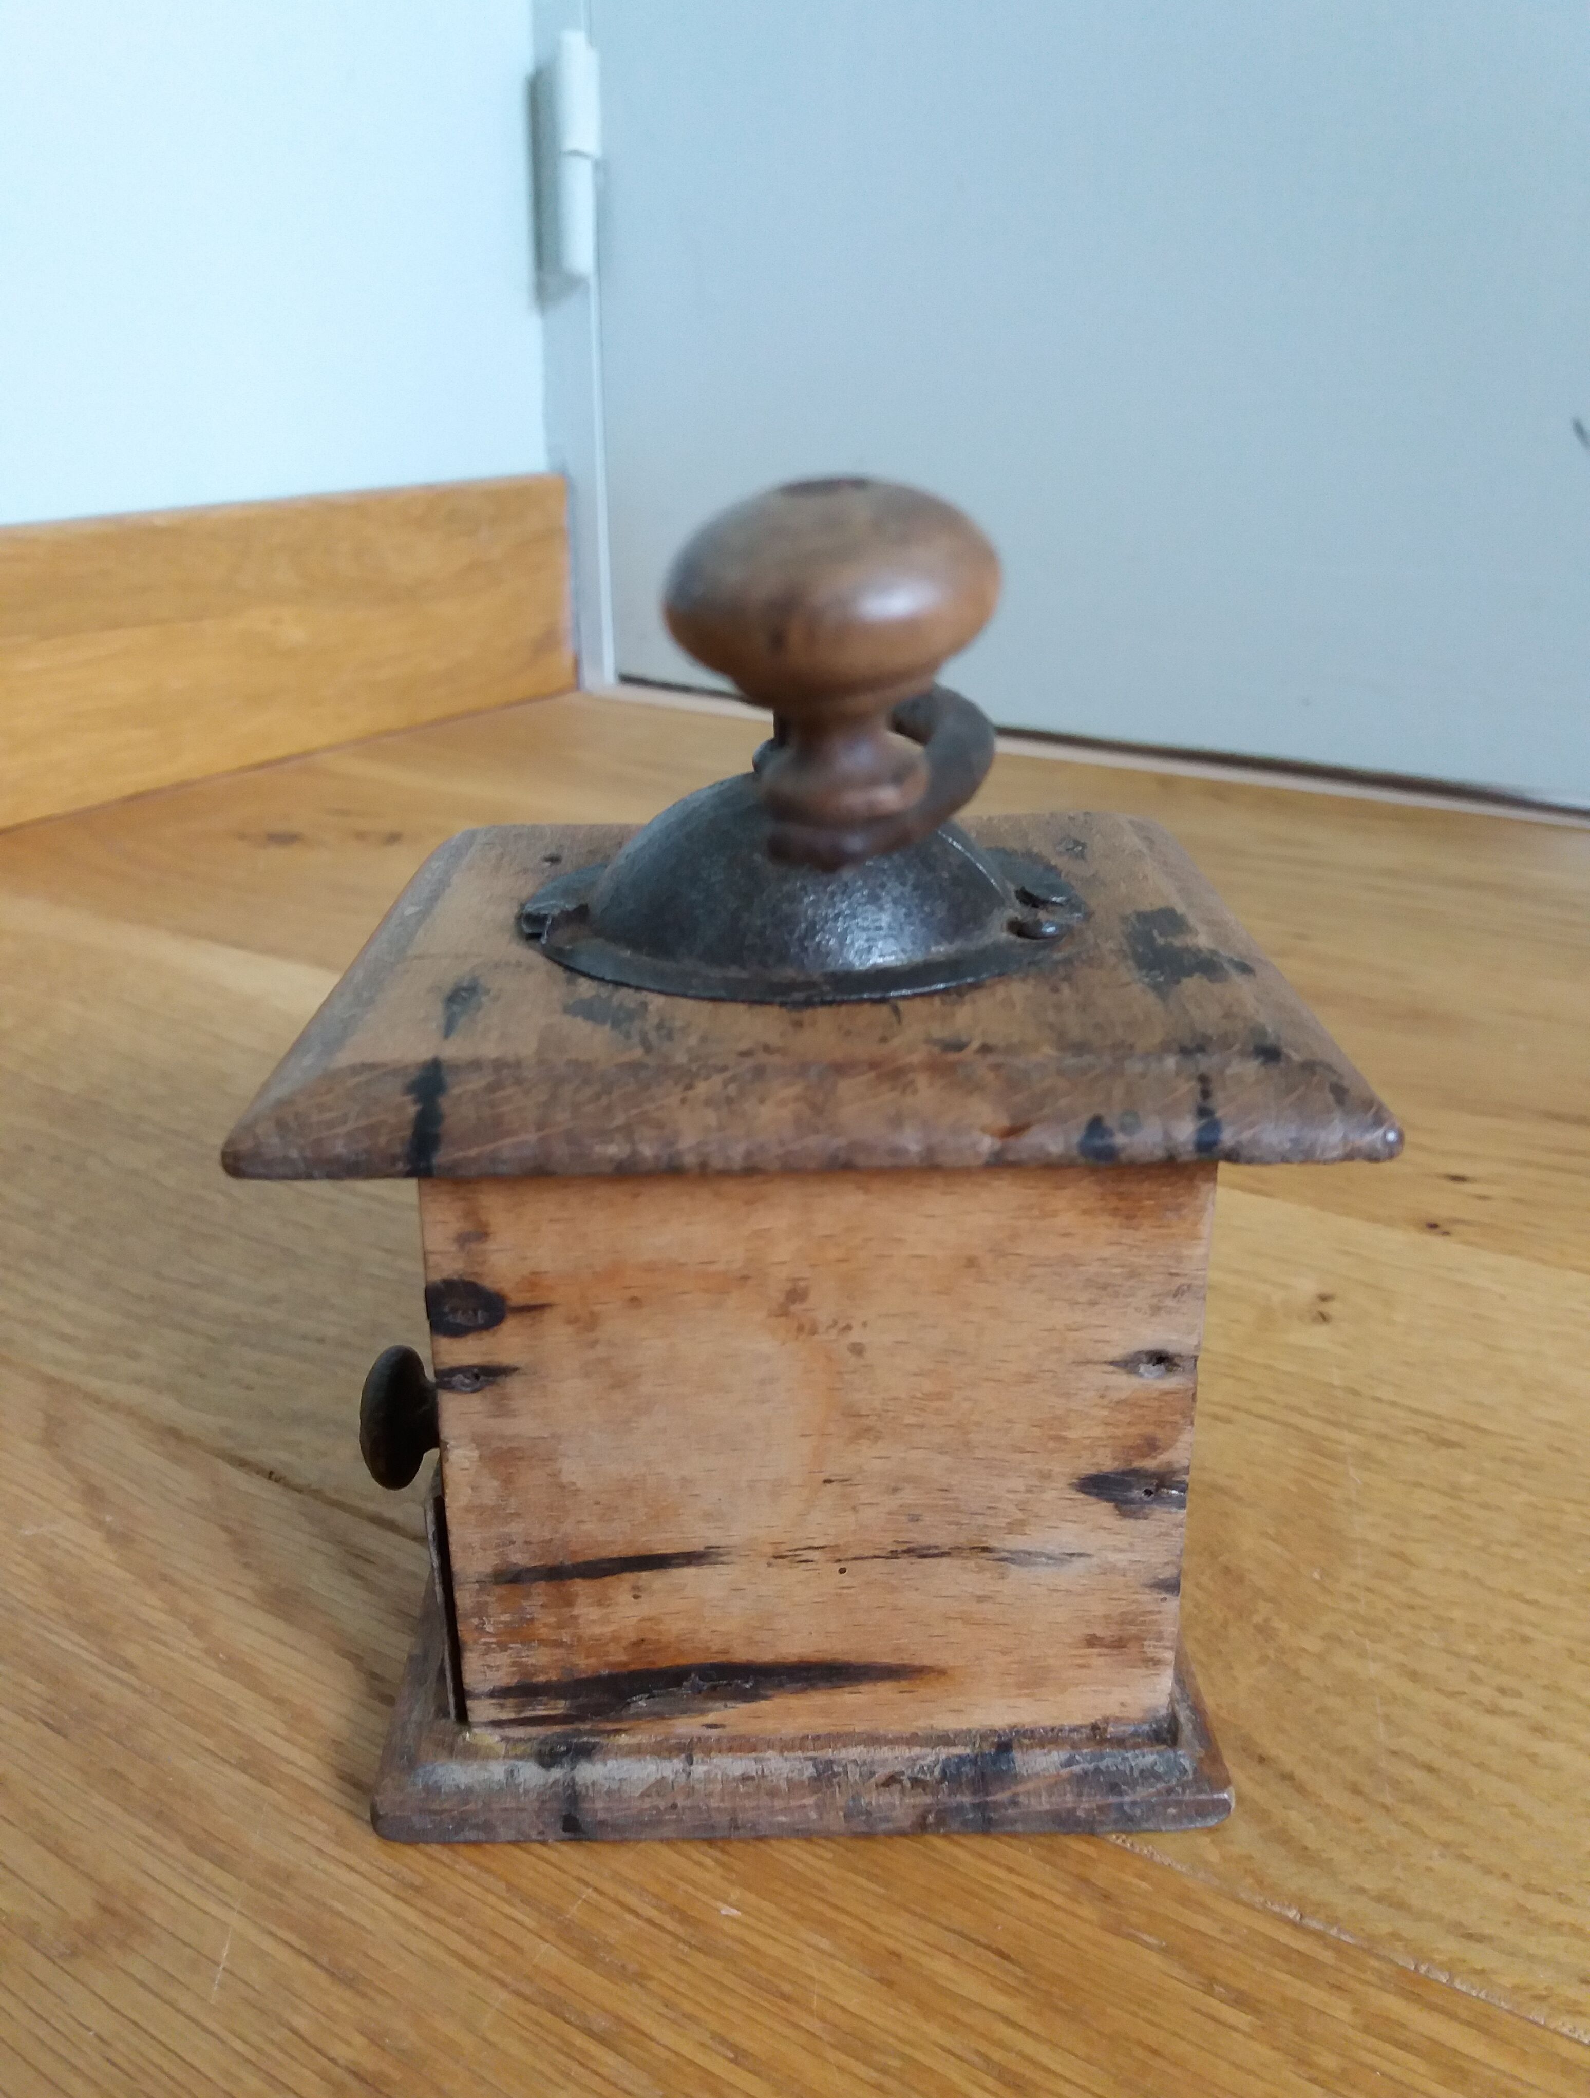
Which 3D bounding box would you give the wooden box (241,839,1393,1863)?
[{"bbox_3d":[0.002,0.034,0.266,0.130,0.115,0.125,-1,23,0],"label":"wooden box"}]

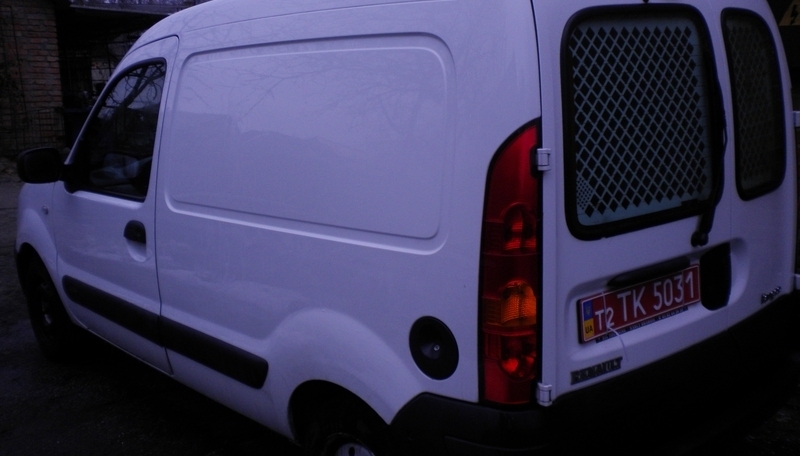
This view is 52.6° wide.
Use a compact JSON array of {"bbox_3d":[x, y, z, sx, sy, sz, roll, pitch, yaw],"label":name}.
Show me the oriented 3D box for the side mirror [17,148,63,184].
[{"bbox_3d":[-1.561,-0.270,3.509,0.180,0.160,0.120,-12,15,-41],"label":"side mirror"}]

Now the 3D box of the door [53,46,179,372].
[{"bbox_3d":[-1.163,-0.121,3.346,0.200,1.250,1.180,-12,15,-41],"label":"door"}]

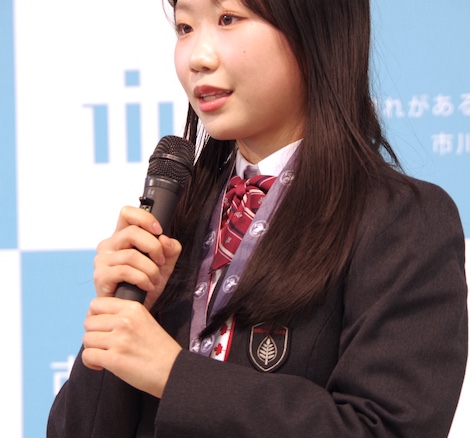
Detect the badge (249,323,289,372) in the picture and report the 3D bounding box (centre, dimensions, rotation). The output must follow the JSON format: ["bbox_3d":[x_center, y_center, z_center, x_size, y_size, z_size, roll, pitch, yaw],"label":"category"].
[{"bbox_3d":[0.033,0.121,3.760,0.045,0.052,0.004,3,-2,25],"label":"badge"}]

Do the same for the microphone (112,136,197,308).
[{"bbox_3d":[-0.082,0.022,3.730,0.045,0.220,0.045,-1,-24,45],"label":"microphone"}]

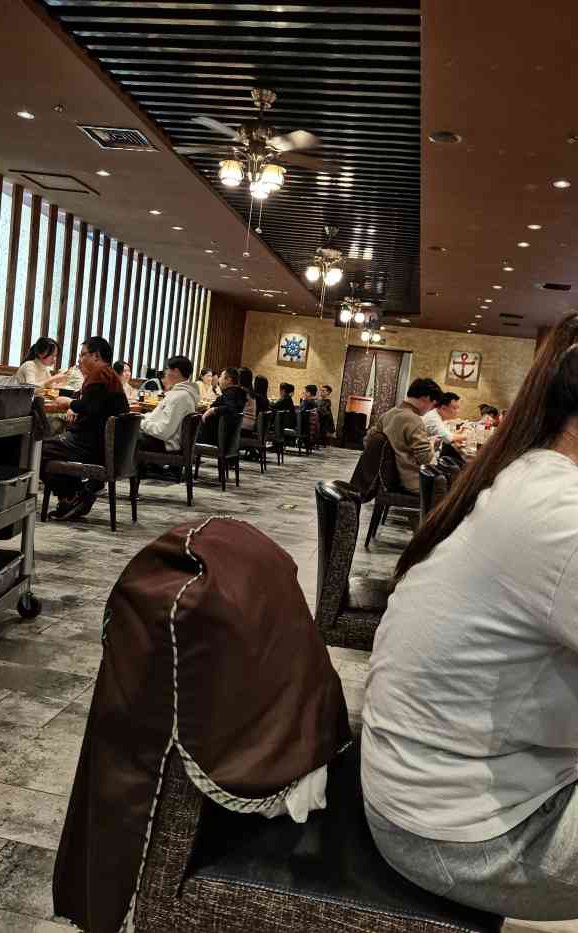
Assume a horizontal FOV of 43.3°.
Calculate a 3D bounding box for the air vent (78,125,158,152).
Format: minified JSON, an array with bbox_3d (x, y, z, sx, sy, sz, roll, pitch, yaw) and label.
[{"bbox_3d":[-1.088,-2.107,4.679,0.400,0.040,0.410,7,6,10],"label":"air vent"}]

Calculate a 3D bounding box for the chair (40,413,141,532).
[{"bbox_3d":[-1.451,-0.002,5.517,0.580,0.855,0.490,7,6,7],"label":"chair"}]

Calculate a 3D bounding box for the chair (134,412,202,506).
[{"bbox_3d":[-1.134,-0.103,6.888,0.580,0.855,0.490,6,6,-2],"label":"chair"}]

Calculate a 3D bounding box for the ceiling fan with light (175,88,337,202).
[{"bbox_3d":[-0.162,-1.702,3.784,0.950,0.523,0.950,7,6,10],"label":"ceiling fan with light"}]

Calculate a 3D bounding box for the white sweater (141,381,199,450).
[{"bbox_3d":[-1.076,-0.490,6.676,0.510,0.620,0.490,7,6,10],"label":"white sweater"}]

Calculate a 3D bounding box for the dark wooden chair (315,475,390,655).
[{"bbox_3d":[0.349,0.505,2.561,0.580,0.855,0.490,7,6,8],"label":"dark wooden chair"}]

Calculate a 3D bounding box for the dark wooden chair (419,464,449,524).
[{"bbox_3d":[0.900,0.453,3.724,0.580,0.855,0.490,7,6,7],"label":"dark wooden chair"}]

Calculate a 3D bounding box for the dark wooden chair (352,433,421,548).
[{"bbox_3d":[0.974,0.239,5.948,0.580,0.855,0.490,8,6,9],"label":"dark wooden chair"}]

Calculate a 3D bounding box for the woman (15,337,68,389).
[{"bbox_3d":[-2.326,-0.500,6.908,0.720,1.360,0.470,7,6,2],"label":"woman"}]

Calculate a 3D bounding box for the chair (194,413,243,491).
[{"bbox_3d":[-0.856,-0.205,8.236,0.580,0.855,0.490,8,6,14],"label":"chair"}]

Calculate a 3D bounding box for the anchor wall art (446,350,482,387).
[{"bbox_3d":[3.479,-1.927,14.460,0.621,0.690,0.050,7,6,10],"label":"anchor wall art"}]

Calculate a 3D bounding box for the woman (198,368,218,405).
[{"bbox_3d":[-1.156,-0.783,10.583,0.700,1.286,0.460,9,7,24],"label":"woman"}]

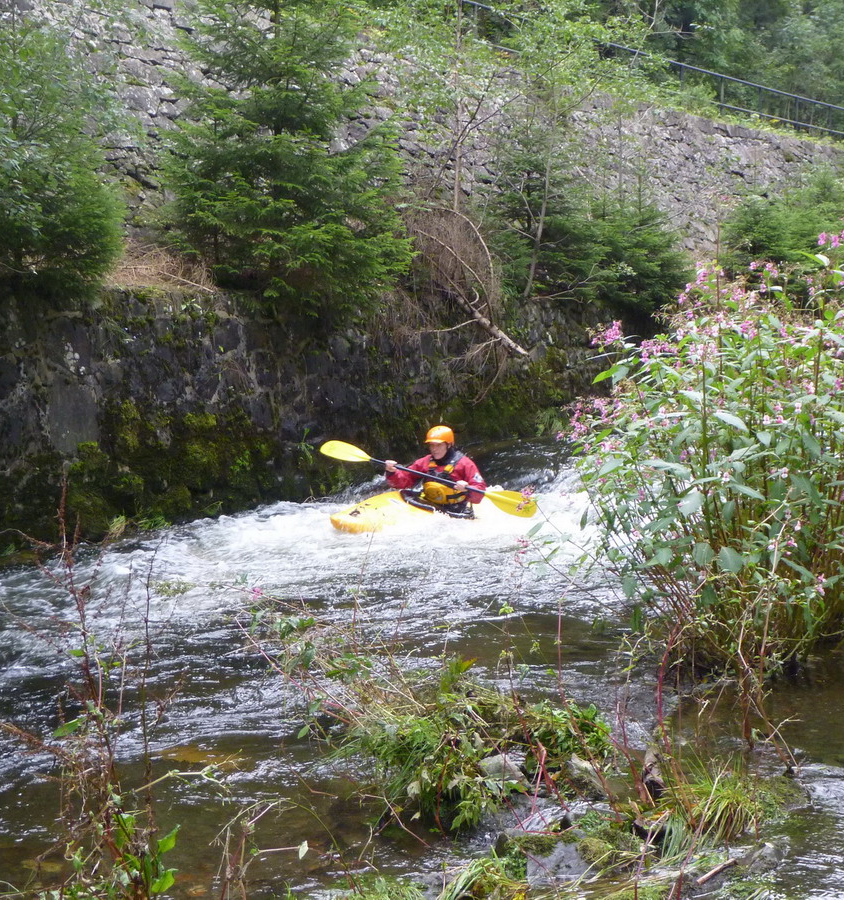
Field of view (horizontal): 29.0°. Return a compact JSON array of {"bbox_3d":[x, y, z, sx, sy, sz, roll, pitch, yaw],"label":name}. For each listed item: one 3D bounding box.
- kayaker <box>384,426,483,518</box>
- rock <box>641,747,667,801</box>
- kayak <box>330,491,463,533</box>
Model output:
[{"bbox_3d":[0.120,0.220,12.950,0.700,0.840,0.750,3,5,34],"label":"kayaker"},{"bbox_3d":[0.718,1.000,5.050,0.090,0.140,0.140,0,4,0],"label":"rock"},{"bbox_3d":[0.140,0.525,13.050,0.650,0.380,2.450,9,9,37],"label":"kayak"}]

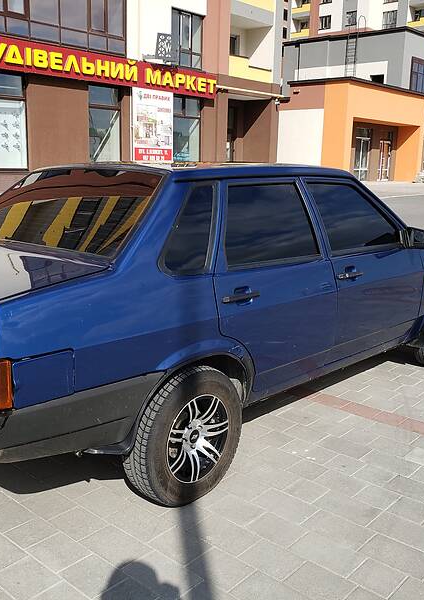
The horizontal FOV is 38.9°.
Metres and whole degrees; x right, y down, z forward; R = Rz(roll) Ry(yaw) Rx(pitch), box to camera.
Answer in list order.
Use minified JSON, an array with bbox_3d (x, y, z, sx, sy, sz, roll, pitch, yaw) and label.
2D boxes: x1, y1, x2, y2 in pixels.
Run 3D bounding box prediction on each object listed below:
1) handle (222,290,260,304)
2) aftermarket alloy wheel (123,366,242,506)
[{"bbox_3d":[0.120,-0.008,2.393,0.042,0.036,0.226,10,15,42],"label":"handle"},{"bbox_3d":[-0.110,0.535,2.442,0.185,0.574,0.574,10,15,42],"label":"aftermarket alloy wheel"}]

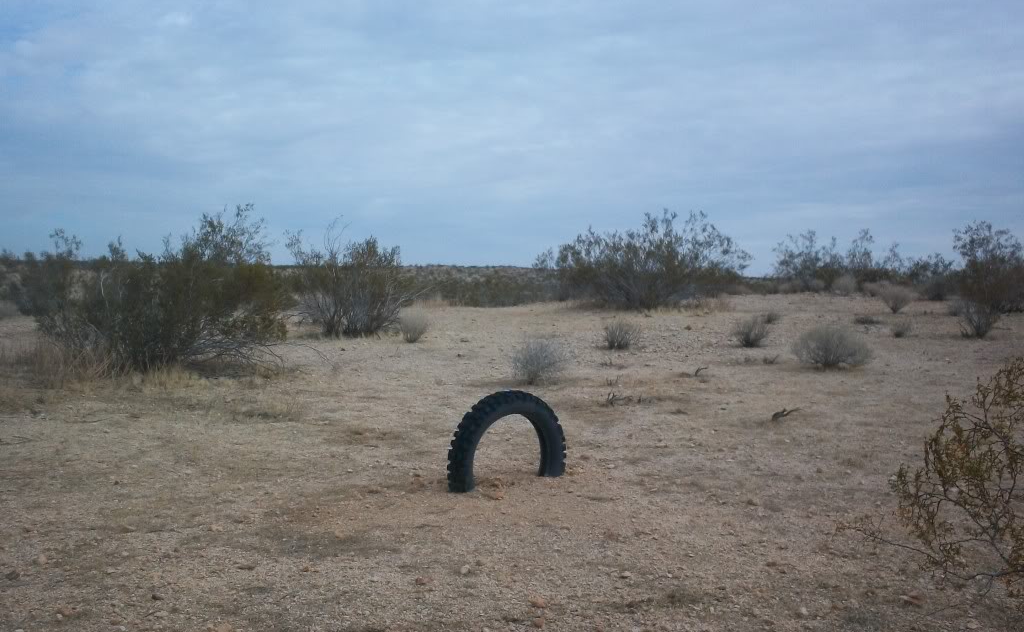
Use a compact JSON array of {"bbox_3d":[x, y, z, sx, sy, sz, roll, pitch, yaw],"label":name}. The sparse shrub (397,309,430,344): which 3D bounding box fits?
[{"bbox_3d":[-1.353,0.132,15.600,0.435,0.467,0.400,0,2,-5],"label":"sparse shrub"}]

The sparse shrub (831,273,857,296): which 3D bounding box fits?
[{"bbox_3d":[9.437,-0.897,32.000,0.725,0.676,0.667,1,2,16],"label":"sparse shrub"}]

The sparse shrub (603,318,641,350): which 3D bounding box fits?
[{"bbox_3d":[1.393,0.235,14.300,0.474,0.403,0.436,0,2,6],"label":"sparse shrub"}]

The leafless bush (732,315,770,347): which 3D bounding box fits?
[{"bbox_3d":[3.132,0.190,14.700,0.487,0.414,0.448,0,2,12],"label":"leafless bush"}]

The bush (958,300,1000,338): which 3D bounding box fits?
[{"bbox_3d":[6.945,0.052,16.700,0.611,0.559,0.563,1,2,23],"label":"bush"}]

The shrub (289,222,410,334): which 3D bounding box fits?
[{"bbox_3d":[-2.486,-0.574,17.200,1.889,1.757,1.606,0,2,-8],"label":"shrub"}]

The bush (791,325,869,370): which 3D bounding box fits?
[{"bbox_3d":[3.382,0.323,11.900,0.809,0.461,0.744,1,2,16],"label":"bush"}]

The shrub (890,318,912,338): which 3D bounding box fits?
[{"bbox_3d":[5.821,0.187,16.800,0.322,0.296,0.296,1,2,19],"label":"shrub"}]

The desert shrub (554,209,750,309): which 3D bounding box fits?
[{"bbox_3d":[3.125,-1.279,25.000,4.272,2.202,3.204,0,2,7],"label":"desert shrub"}]

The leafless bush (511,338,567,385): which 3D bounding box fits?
[{"bbox_3d":[0.238,0.409,10.100,0.493,0.409,0.454,0,2,1],"label":"leafless bush"}]

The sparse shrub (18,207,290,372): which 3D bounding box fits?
[{"bbox_3d":[-3.848,-0.285,12.100,2.869,1.769,2.152,-1,2,-18],"label":"sparse shrub"}]

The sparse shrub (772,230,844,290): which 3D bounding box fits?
[{"bbox_3d":[9.232,-1.728,35.000,2.197,1.849,1.867,1,2,15],"label":"sparse shrub"}]

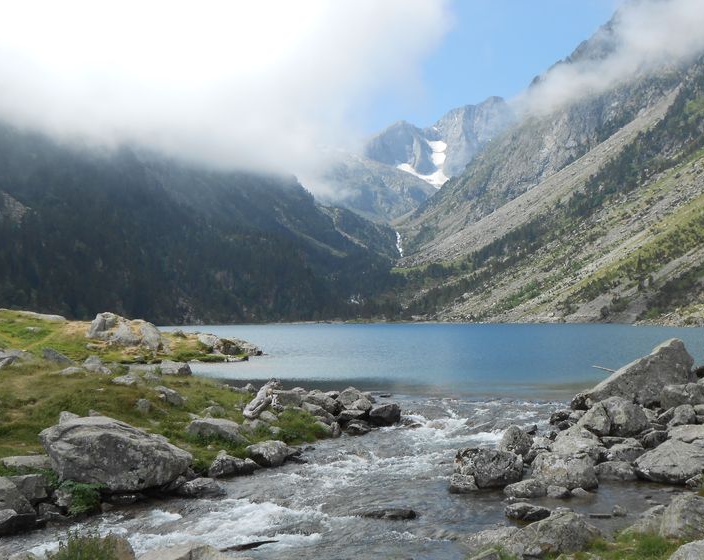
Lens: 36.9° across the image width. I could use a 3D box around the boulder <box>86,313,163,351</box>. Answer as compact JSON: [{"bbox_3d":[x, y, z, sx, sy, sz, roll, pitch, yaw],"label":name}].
[{"bbox_3d":[-11.415,2.584,53.000,3.750,1.850,2.800,0,-2,0],"label":"boulder"}]

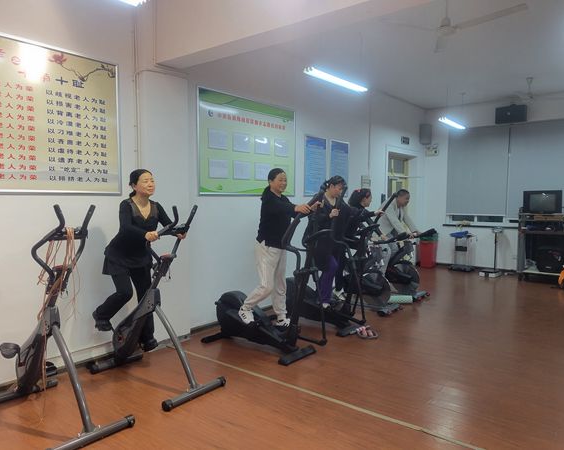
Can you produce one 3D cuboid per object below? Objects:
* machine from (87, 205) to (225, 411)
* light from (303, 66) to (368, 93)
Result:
[{"bbox_3d":[-1.063,0.558,3.714,1.170,1.450,0.560,3,4,39],"label":"machine"},{"bbox_3d":[0.683,-1.732,5.395,0.160,0.090,1.200,3,4,39],"label":"light"}]

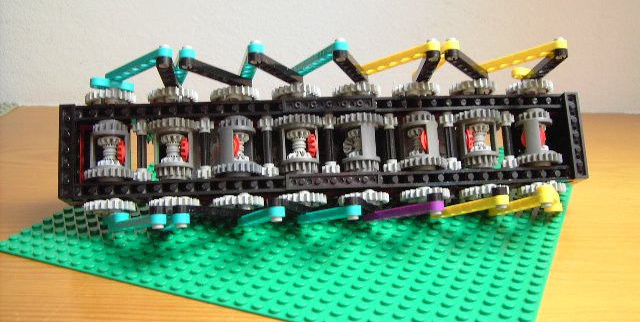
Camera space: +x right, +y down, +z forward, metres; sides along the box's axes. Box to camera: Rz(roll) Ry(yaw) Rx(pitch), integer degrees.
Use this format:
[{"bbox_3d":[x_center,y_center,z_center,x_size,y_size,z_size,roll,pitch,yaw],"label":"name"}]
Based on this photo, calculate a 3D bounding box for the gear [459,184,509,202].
[{"bbox_3d":[0.086,0.017,0.339,0.025,0.008,0.025,-2,-12,-5],"label":"gear"}]

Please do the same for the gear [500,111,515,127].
[{"bbox_3d":[0.100,-0.022,0.349,0.010,0.008,0.010,-2,-12,-5],"label":"gear"}]

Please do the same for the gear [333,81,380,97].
[{"bbox_3d":[0.020,-0.036,0.345,0.025,0.008,0.025,-2,-12,-5],"label":"gear"}]

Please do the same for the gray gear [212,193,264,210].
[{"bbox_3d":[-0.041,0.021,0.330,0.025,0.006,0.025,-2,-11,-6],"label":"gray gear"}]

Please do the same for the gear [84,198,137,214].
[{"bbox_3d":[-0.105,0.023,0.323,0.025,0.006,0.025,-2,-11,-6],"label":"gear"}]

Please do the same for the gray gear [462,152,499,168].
[{"bbox_3d":[0.086,0.001,0.342,0.019,0.008,0.019,-2,-12,-5],"label":"gray gear"}]

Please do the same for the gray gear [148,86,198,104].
[{"bbox_3d":[-0.075,-0.033,0.336,0.025,0.008,0.025,-2,-12,-5],"label":"gray gear"}]

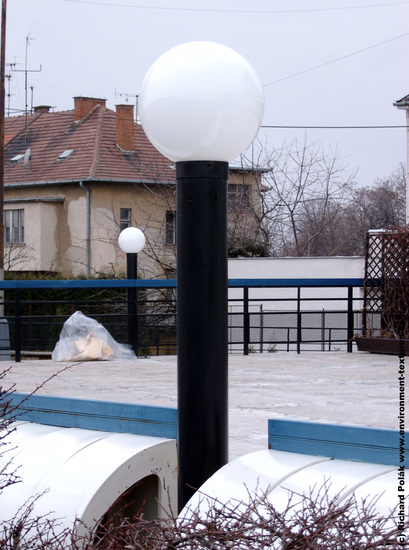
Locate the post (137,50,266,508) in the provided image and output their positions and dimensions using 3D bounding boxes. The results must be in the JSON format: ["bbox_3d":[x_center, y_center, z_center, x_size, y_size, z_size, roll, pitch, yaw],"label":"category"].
[{"bbox_3d":[-0.006,0.190,5.600,0.400,1.860,0.400,0,0,0],"label":"post"}]

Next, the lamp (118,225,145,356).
[{"bbox_3d":[-1.054,0.247,25.800,0.400,1.900,0.400,0,0,0],"label":"lamp"}]

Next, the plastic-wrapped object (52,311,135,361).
[{"bbox_3d":[-1.578,0.856,25.100,1.150,0.700,0.750,0,0,0],"label":"plastic-wrapped object"}]

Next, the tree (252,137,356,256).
[{"bbox_3d":[3.600,-1.550,64.000,3.750,7.100,3.600,0,0,0],"label":"tree"}]

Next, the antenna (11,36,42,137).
[{"bbox_3d":[-9.378,-9.988,94.000,1.600,5.500,0.900,0,0,0],"label":"antenna"}]

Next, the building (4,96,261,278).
[{"bbox_3d":[-5.200,-3.600,91.500,10.500,11.200,13.000,0,0,-38],"label":"building"}]

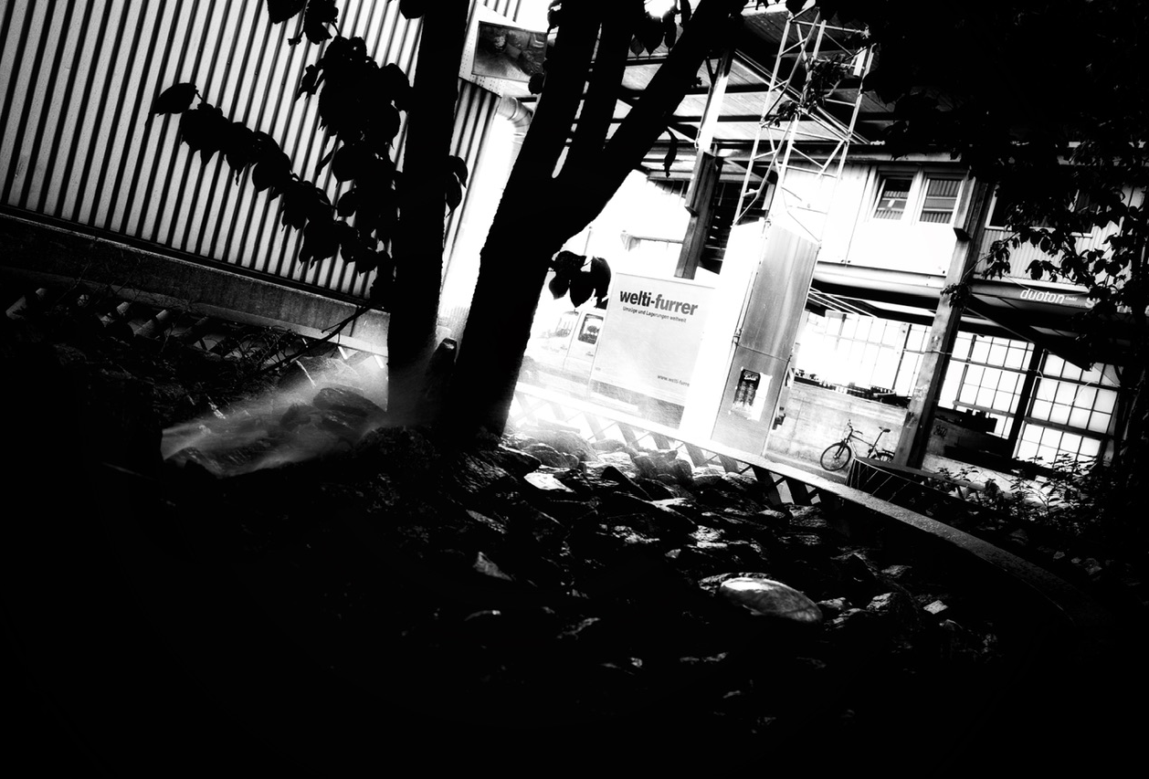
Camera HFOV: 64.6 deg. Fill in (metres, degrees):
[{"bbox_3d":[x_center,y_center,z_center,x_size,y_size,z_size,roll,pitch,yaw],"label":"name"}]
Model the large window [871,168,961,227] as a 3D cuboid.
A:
[{"bbox_3d":[7.146,-4.019,18.946,0.150,1.130,1.850,13,3,-44],"label":"large window"}]

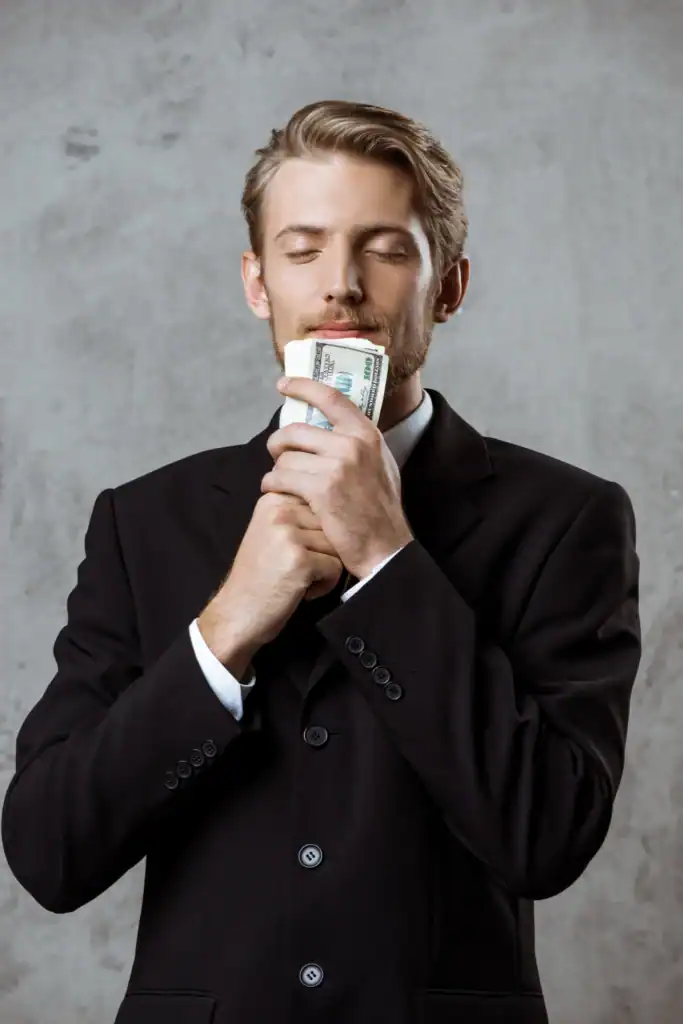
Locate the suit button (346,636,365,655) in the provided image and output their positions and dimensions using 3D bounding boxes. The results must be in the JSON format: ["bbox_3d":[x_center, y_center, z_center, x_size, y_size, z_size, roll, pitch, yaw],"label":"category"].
[{"bbox_3d":[0.011,0.106,2.370,0.015,0.015,0.004,0,7,0],"label":"suit button"}]

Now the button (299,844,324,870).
[{"bbox_3d":[-0.025,0.283,2.450,0.020,0.020,0.004,0,0,7],"label":"button"}]

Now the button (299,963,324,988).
[{"bbox_3d":[-0.025,0.381,2.455,0.020,0.020,0.004,0,0,7],"label":"button"}]

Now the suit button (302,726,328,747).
[{"bbox_3d":[-0.021,0.184,2.450,0.020,0.020,0.004,0,6,-3],"label":"suit button"}]

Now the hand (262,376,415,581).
[{"bbox_3d":[-0.002,-0.027,2.375,0.112,0.166,0.080,-20,2,-5],"label":"hand"}]

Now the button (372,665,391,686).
[{"bbox_3d":[0.032,0.131,2.385,0.015,0.015,0.004,0,7,0],"label":"button"}]

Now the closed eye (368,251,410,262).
[{"bbox_3d":[0.038,-0.209,2.445,0.036,0.010,0.012,0,-3,0],"label":"closed eye"}]

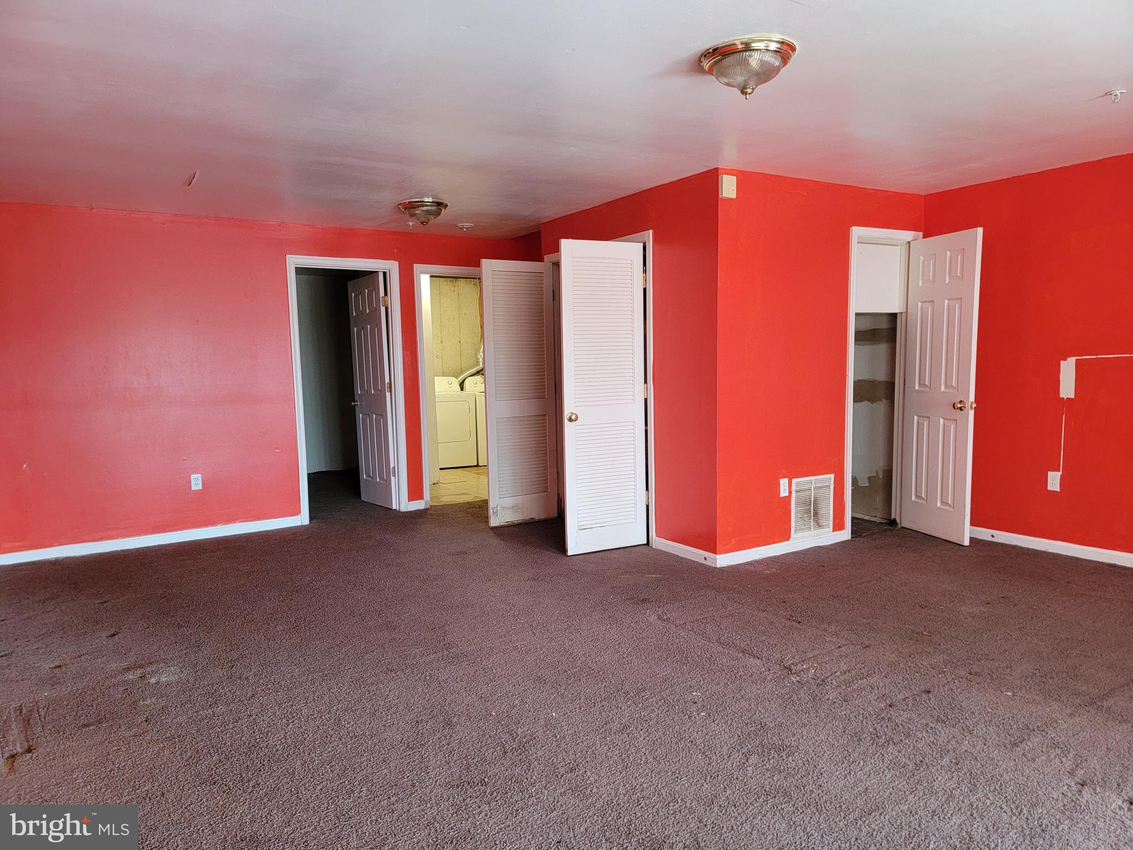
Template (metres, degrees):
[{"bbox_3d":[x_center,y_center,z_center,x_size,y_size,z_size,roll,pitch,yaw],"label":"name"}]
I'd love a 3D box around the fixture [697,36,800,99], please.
[{"bbox_3d":[0.642,-1.239,2.781,0.334,0.170,0.334,-1,5,0],"label":"fixture"}]

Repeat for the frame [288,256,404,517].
[{"bbox_3d":[-1.785,-0.282,6.446,0.904,2.107,0.140,-5,6,-33],"label":"frame"}]

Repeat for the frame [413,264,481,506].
[{"bbox_3d":[-0.922,-0.345,7.007,0.887,2.093,0.140,-5,6,-33],"label":"frame"}]

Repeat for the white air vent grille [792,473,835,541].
[{"bbox_3d":[1.622,0.536,5.176,0.414,0.404,0.025,-5,6,-33],"label":"white air vent grille"}]

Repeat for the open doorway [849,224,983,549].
[{"bbox_3d":[2.351,-0.272,5.321,0.777,2.107,0.650,-5,6,-33],"label":"open doorway"}]

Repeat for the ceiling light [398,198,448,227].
[{"bbox_3d":[-0.968,-1.433,5.338,0.334,0.170,0.334,-1,5,0],"label":"ceiling light"}]

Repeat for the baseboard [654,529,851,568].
[{"bbox_3d":[1.250,0.768,5.335,1.199,0.081,0.653,-5,6,-33],"label":"baseboard"}]

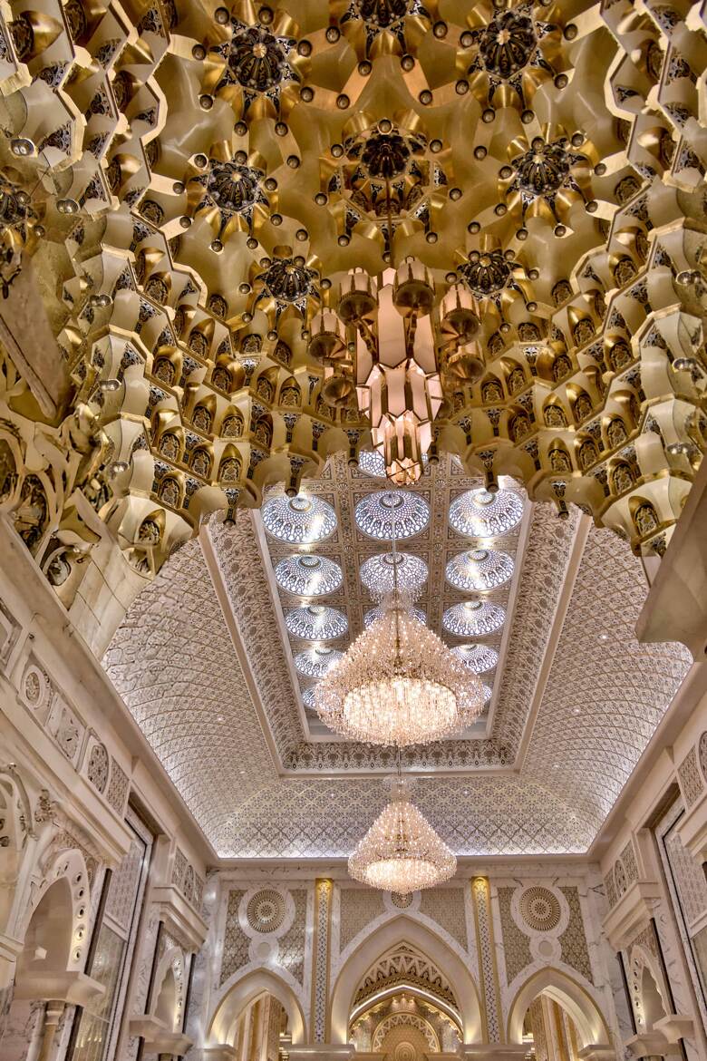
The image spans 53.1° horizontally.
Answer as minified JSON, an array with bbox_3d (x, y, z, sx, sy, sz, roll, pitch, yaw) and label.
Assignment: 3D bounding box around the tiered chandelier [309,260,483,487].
[{"bbox_3d":[0.324,-1.153,5.164,1.341,2.160,1.341,-2,-42,3],"label":"tiered chandelier"}]

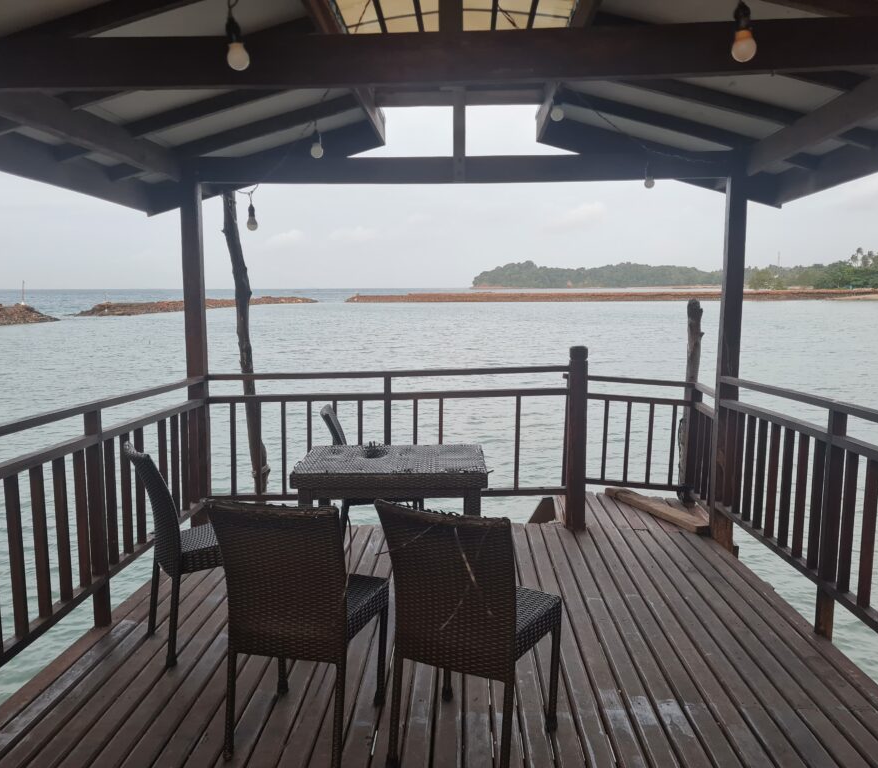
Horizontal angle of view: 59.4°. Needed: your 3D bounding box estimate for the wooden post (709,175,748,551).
[{"bbox_3d":[1.790,-0.111,4.739,0.110,2.277,0.110,0,7,2],"label":"wooden post"}]

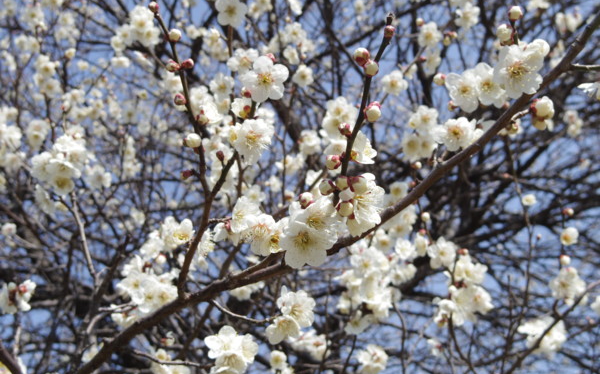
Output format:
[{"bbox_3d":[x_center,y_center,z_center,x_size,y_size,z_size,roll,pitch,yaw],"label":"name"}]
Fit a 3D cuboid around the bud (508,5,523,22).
[{"bbox_3d":[0.110,-0.088,0.415,0.007,0.008,0.007,3,15,0],"label":"bud"}]

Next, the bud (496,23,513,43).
[{"bbox_3d":[0.103,-0.078,0.410,0.008,0.009,0.008,-29,21,0],"label":"bud"}]

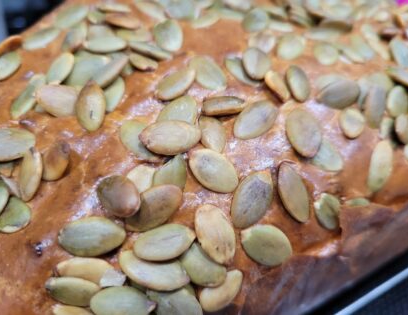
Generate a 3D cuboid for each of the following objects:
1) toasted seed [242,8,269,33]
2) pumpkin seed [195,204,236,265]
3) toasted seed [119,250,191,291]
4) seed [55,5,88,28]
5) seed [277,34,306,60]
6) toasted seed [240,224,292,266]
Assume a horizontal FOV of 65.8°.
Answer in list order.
[{"bbox_3d":[0.016,-0.044,0.101,0.008,0.003,0.014,20,57,6],"label":"toasted seed"},{"bbox_3d":[0.003,0.018,0.074,0.008,0.003,0.015,-22,79,-8],"label":"pumpkin seed"},{"bbox_3d":[-0.012,0.026,0.074,0.017,0.003,0.008,18,82,3],"label":"toasted seed"},{"bbox_3d":[-0.043,-0.046,0.103,0.008,0.003,0.014,28,65,14],"label":"seed"},{"bbox_3d":[0.028,-0.035,0.100,0.008,0.003,0.015,31,60,11],"label":"seed"},{"bbox_3d":[0.015,0.021,0.076,0.013,0.003,0.009,18,77,-1],"label":"toasted seed"}]

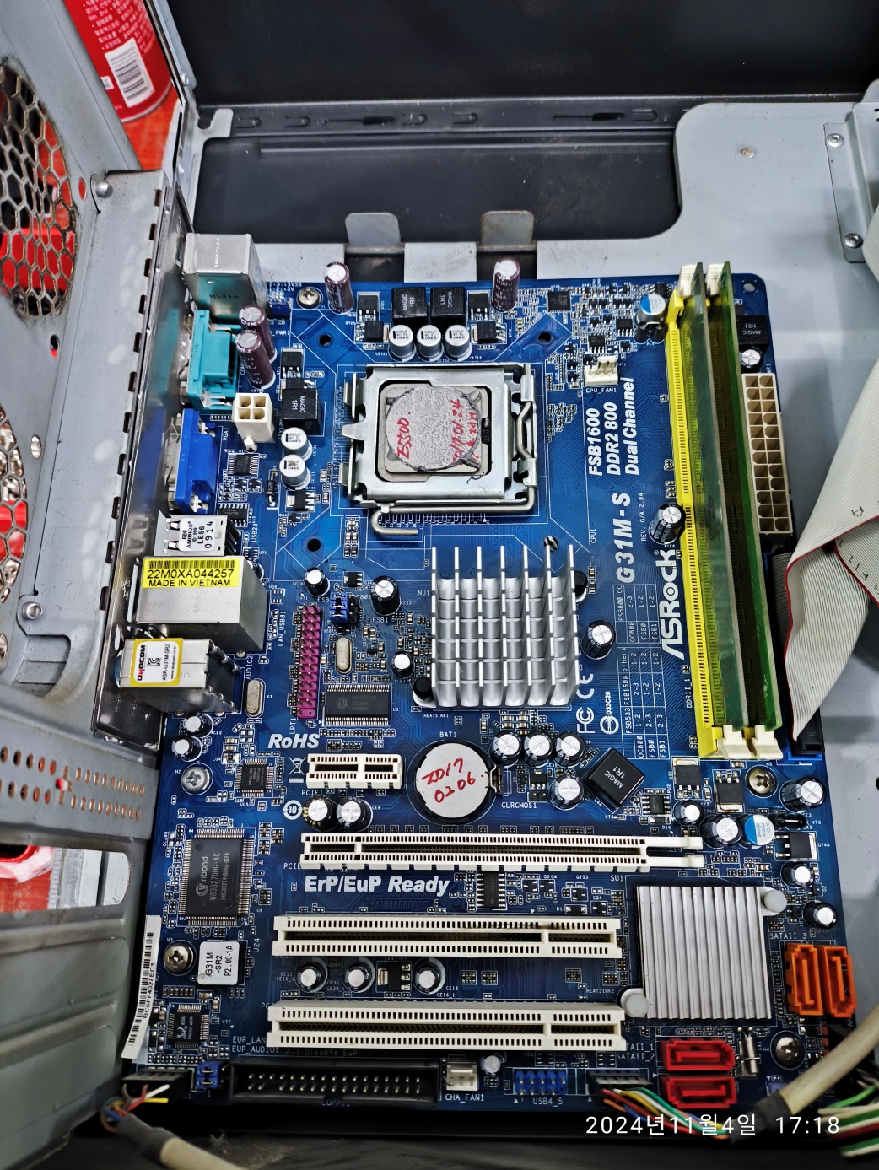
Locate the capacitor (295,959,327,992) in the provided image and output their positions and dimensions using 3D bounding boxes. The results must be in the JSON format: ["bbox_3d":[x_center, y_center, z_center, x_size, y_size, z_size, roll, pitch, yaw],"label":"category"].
[{"bbox_3d":[-0.033,0.101,0.219,0.006,0.007,0.006,0,73,1],"label":"capacitor"}]

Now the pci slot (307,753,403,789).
[{"bbox_3d":[-0.023,0.050,0.229,0.025,0.011,0.008,0,72,1],"label":"pci slot"}]

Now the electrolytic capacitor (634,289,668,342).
[{"bbox_3d":[0.068,-0.088,0.272,0.008,0.009,0.008,0,72,1],"label":"electrolytic capacitor"}]

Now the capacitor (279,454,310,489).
[{"bbox_3d":[-0.045,-0.035,0.261,0.008,0.008,0.008,0,73,1],"label":"capacitor"}]

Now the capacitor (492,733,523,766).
[{"bbox_3d":[0.018,0.044,0.230,0.008,0.012,0.008,0,72,1],"label":"capacitor"}]

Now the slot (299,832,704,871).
[{"bbox_3d":[0.016,0.070,0.222,0.103,0.011,0.009,0,72,3],"label":"slot"}]

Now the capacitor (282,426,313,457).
[{"bbox_3d":[-0.045,-0.044,0.263,0.008,0.007,0.008,0,72,1],"label":"capacitor"}]

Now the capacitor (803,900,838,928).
[{"bbox_3d":[0.098,0.085,0.217,0.006,0.006,0.006,0,72,1],"label":"capacitor"}]

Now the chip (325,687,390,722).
[{"bbox_3d":[-0.023,0.034,0.239,0.018,0.002,0.010,0,72,1],"label":"chip"}]

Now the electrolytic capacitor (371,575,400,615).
[{"bbox_3d":[-0.016,0.003,0.246,0.008,0.013,0.008,0,73,1],"label":"electrolytic capacitor"}]

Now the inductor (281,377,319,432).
[{"bbox_3d":[-0.043,-0.055,0.267,0.011,0.008,0.010,0,72,1],"label":"inductor"}]

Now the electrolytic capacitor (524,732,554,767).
[{"bbox_3d":[0.027,0.045,0.233,0.008,0.012,0.008,0,73,1],"label":"electrolytic capacitor"}]

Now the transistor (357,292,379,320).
[{"bbox_3d":[-0.024,-0.093,0.281,0.007,0.002,0.010,0,72,1],"label":"transistor"}]

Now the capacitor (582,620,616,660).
[{"bbox_3d":[0.045,0.016,0.241,0.008,0.013,0.008,0,73,1],"label":"capacitor"}]

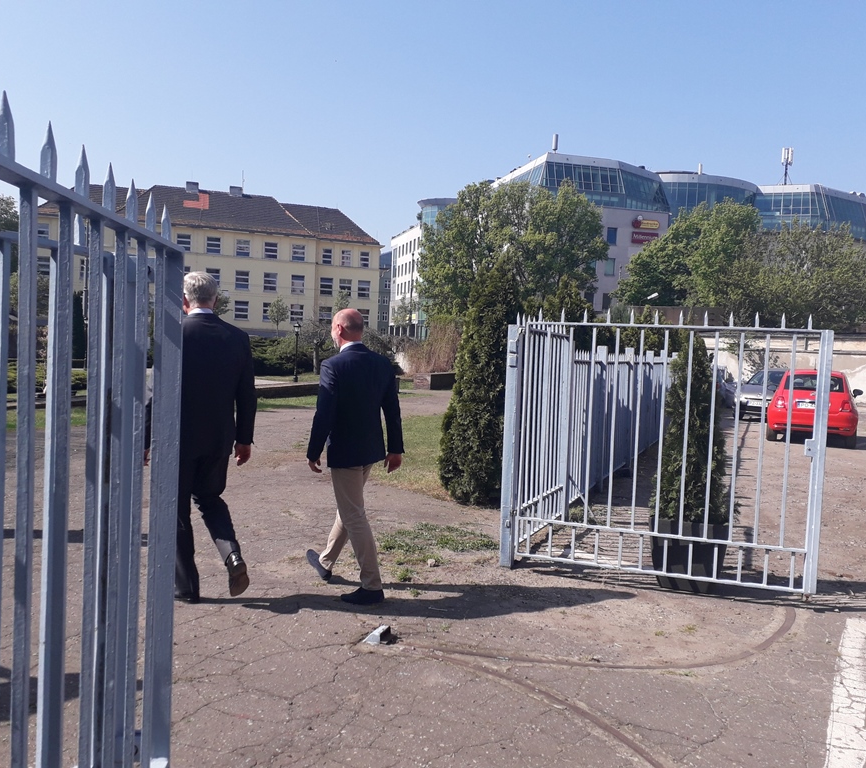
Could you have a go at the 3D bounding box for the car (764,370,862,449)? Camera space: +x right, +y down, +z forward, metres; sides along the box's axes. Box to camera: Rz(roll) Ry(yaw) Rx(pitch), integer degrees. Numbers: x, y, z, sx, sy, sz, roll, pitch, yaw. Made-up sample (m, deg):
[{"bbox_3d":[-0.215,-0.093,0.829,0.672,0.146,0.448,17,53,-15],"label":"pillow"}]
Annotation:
[{"bbox_3d":[8.067,0.448,16.824,1.640,1.490,3.560,3,2,27],"label":"car"}]

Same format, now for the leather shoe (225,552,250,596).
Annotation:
[{"bbox_3d":[-1.087,1.048,4.423,0.110,0.300,0.115,2,40,-18],"label":"leather shoe"}]

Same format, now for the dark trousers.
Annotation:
[{"bbox_3d":[-1.323,0.725,4.571,0.430,0.970,0.480,2,2,-18],"label":"dark trousers"}]

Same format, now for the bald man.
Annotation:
[{"bbox_3d":[-0.517,0.398,4.913,0.540,1.716,0.780,1,3,-40],"label":"bald man"}]

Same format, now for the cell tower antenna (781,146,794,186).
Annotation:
[{"bbox_3d":[44.837,-27.636,101.020,1.450,4.800,1.450,3,2,24],"label":"cell tower antenna"}]

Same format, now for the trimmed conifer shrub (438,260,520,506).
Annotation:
[{"bbox_3d":[0.596,-0.040,8.253,1.020,2.443,1.020,2,2,0],"label":"trimmed conifer shrub"}]

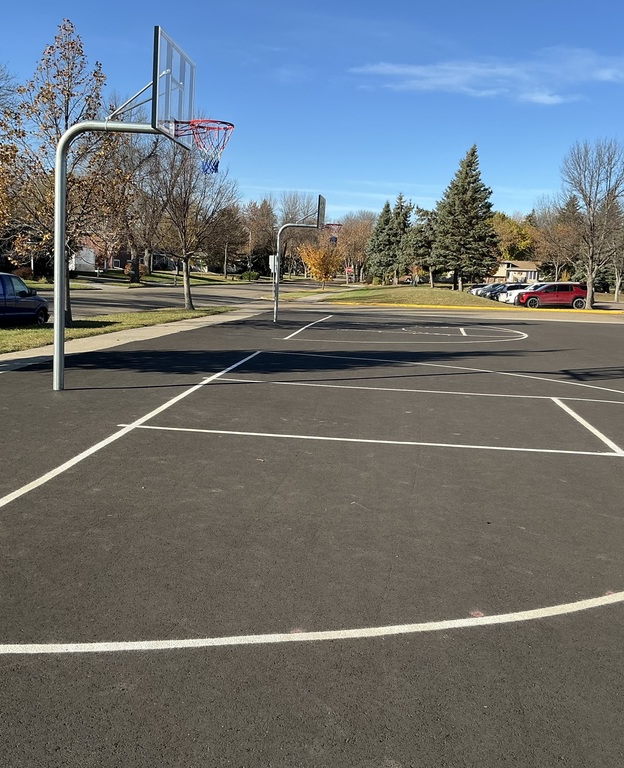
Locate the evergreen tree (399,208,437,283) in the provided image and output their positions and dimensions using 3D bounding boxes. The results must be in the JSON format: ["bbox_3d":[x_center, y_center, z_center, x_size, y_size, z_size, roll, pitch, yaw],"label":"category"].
[{"bbox_3d":[11.409,-13.894,84.000,4.600,8.200,4.600,3,7,0],"label":"evergreen tree"}]

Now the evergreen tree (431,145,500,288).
[{"bbox_3d":[14.826,-16.081,80.000,6.800,14.100,6.800,3,8,6],"label":"evergreen tree"}]

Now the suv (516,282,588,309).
[{"bbox_3d":[16.750,-6.030,56.700,5.180,1.790,2.000,3,8,4],"label":"suv"}]

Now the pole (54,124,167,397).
[{"bbox_3d":[-2.333,-1.427,9.530,1.320,3.090,0.120,3,8,5],"label":"pole"}]

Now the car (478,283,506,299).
[{"bbox_3d":[16.292,-7.459,68.500,4.650,1.620,1.860,3,7,0],"label":"car"}]

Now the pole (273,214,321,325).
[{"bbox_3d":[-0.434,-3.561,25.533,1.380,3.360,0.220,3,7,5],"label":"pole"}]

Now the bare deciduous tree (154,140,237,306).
[{"bbox_3d":[-4.402,-5.971,31.300,3.300,6.300,3.300,3,8,6],"label":"bare deciduous tree"}]

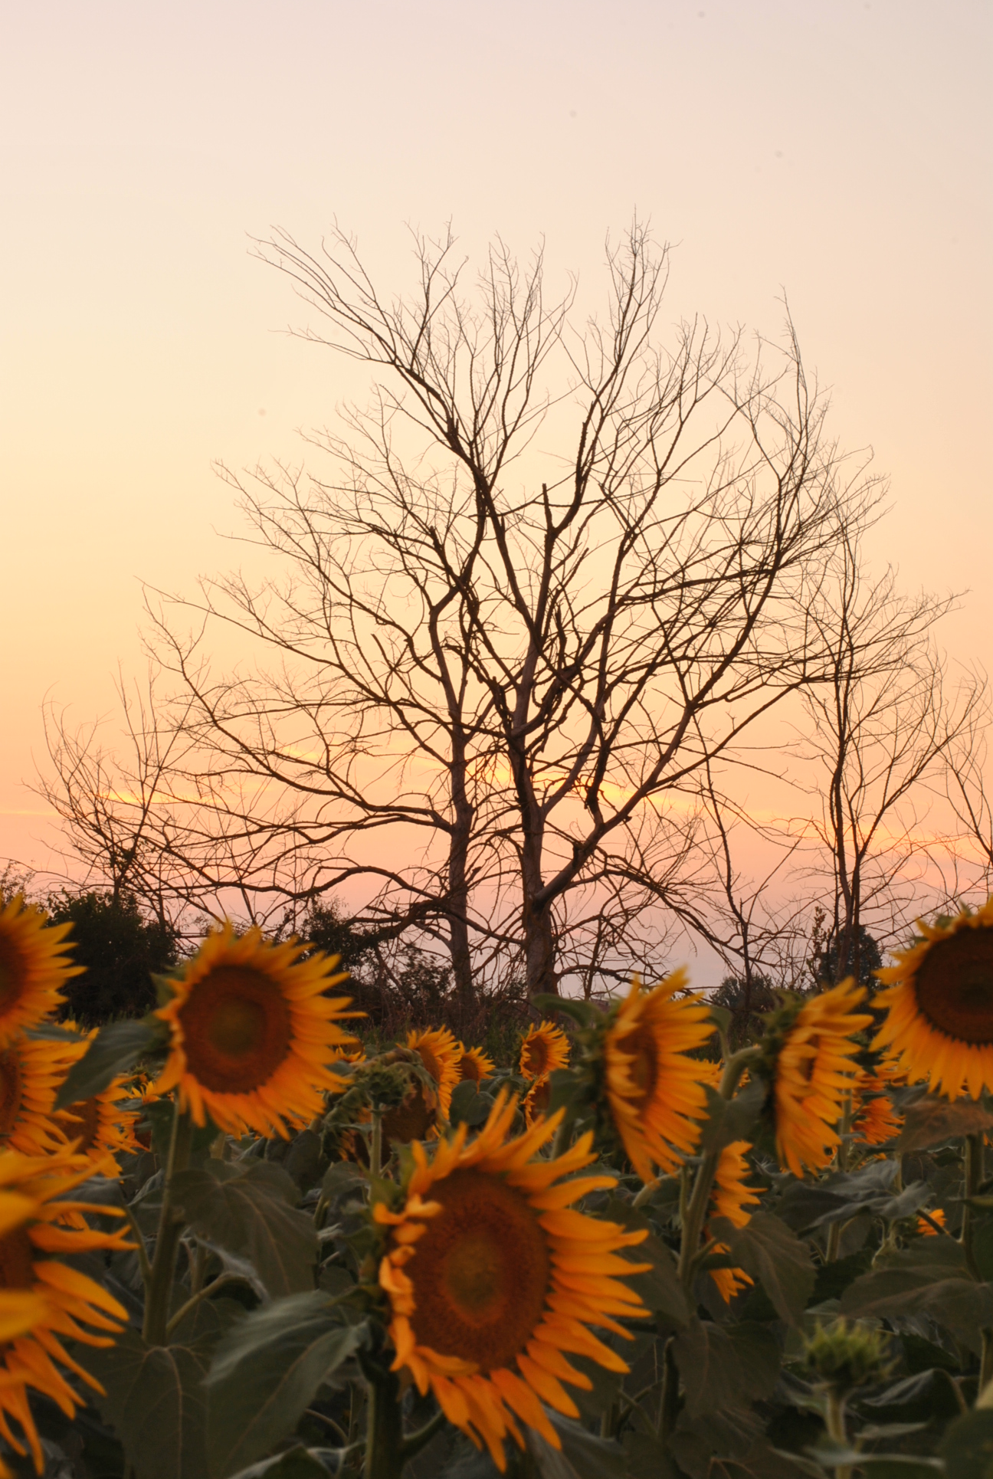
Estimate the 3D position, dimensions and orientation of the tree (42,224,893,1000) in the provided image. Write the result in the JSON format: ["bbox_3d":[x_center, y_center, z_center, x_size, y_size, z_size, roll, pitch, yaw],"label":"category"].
[{"bbox_3d":[-0.330,-1.116,55.000,9.700,9.600,7.500,0,-3,0],"label":"tree"}]

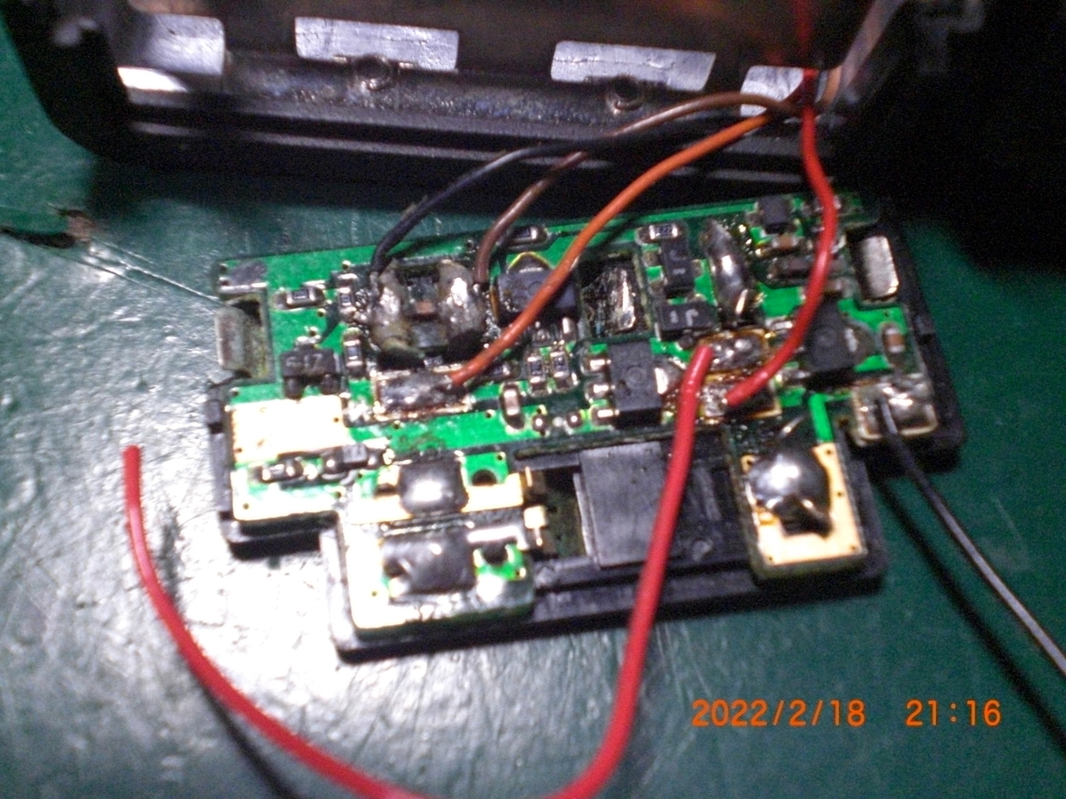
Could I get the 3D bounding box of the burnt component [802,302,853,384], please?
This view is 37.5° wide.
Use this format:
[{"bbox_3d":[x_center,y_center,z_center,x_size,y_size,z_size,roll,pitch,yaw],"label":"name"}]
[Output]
[{"bbox_3d":[0.017,-0.003,0.088,0.002,0.002,0.004,-7,63,-5],"label":"burnt component"}]

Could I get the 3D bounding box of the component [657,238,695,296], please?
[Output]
[{"bbox_3d":[0.008,-0.008,0.091,0.002,0.001,0.003,-7,63,-5],"label":"component"}]

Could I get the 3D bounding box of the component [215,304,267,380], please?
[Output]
[{"bbox_3d":[-0.017,-0.003,0.089,0.003,0.001,0.004,-7,63,-5],"label":"component"}]

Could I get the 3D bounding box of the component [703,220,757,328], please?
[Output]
[{"bbox_3d":[0.011,-0.007,0.090,0.002,0.002,0.006,-8,63,-6],"label":"component"}]

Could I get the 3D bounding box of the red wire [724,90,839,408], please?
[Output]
[{"bbox_3d":[0.015,-0.009,0.090,0.004,0.004,0.022,15,63,6],"label":"red wire"}]

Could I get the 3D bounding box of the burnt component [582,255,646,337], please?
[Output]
[{"bbox_3d":[0.005,-0.006,0.091,0.003,0.001,0.004,-7,63,-5],"label":"burnt component"}]

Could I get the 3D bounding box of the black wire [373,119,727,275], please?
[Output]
[{"bbox_3d":[0.001,-0.013,0.091,0.024,0.003,0.003,-24,66,-13],"label":"black wire"}]

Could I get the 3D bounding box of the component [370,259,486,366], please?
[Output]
[{"bbox_3d":[-0.006,-0.005,0.088,0.006,0.002,0.005,-7,63,-5],"label":"component"}]

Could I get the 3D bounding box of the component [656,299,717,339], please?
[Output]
[{"bbox_3d":[0.009,-0.005,0.089,0.003,0.001,0.002,-7,63,-5],"label":"component"}]

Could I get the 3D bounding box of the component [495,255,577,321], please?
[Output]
[{"bbox_3d":[0.000,-0.006,0.090,0.004,0.002,0.003,-7,63,-5],"label":"component"}]

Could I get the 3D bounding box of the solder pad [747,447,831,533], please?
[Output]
[{"bbox_3d":[0.014,0.005,0.084,0.004,0.001,0.004,-7,63,-5],"label":"solder pad"}]

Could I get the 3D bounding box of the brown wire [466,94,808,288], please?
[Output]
[{"bbox_3d":[0.006,-0.014,0.091,0.023,0.003,0.004,-30,68,-16],"label":"brown wire"}]

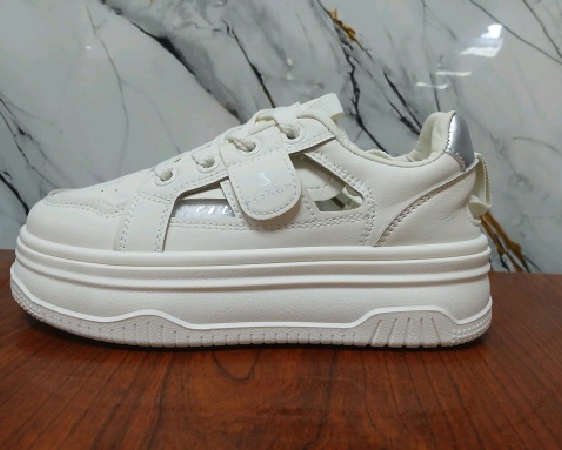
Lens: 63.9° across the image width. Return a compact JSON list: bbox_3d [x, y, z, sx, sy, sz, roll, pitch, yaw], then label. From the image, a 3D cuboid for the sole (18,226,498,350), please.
[{"bbox_3d":[-0.021,0.029,0.259,0.274,0.051,0.100,1,5,3],"label":"sole"}]

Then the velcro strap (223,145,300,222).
[{"bbox_3d":[-0.010,-0.023,0.223,0.033,0.045,0.011,-17,-20,4],"label":"velcro strap"}]

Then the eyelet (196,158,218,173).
[{"bbox_3d":[-0.039,-0.031,0.236,0.011,0.011,0.004,-17,-35,7],"label":"eyelet"}]

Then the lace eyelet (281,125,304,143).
[{"bbox_3d":[0.006,-0.046,0.229,0.011,0.011,0.004,-17,-35,7],"label":"lace eyelet"}]

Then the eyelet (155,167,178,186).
[{"bbox_3d":[-0.060,-0.026,0.237,0.011,0.011,0.004,-17,-35,7],"label":"eyelet"}]

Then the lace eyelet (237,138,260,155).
[{"bbox_3d":[-0.017,-0.041,0.233,0.011,0.011,0.004,-17,-35,7],"label":"lace eyelet"}]

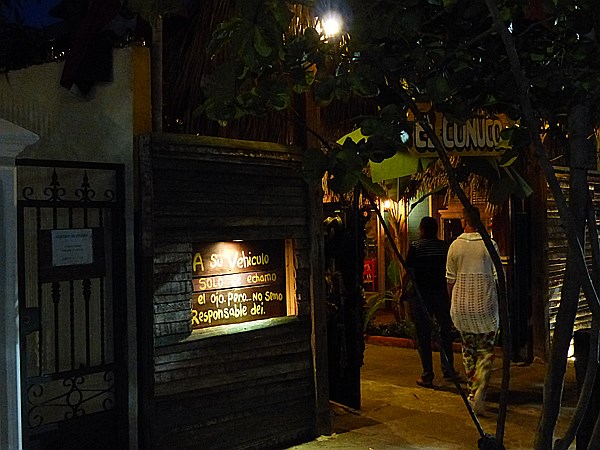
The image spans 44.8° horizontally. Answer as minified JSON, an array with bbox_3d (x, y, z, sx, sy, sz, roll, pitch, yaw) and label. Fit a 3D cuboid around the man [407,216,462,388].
[{"bbox_3d":[1.335,0.760,7.300,0.540,1.690,0.430,-1,0,8],"label":"man"}]

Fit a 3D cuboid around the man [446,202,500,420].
[{"bbox_3d":[1.485,0.720,6.220,0.510,1.740,0.520,-1,0,14],"label":"man"}]

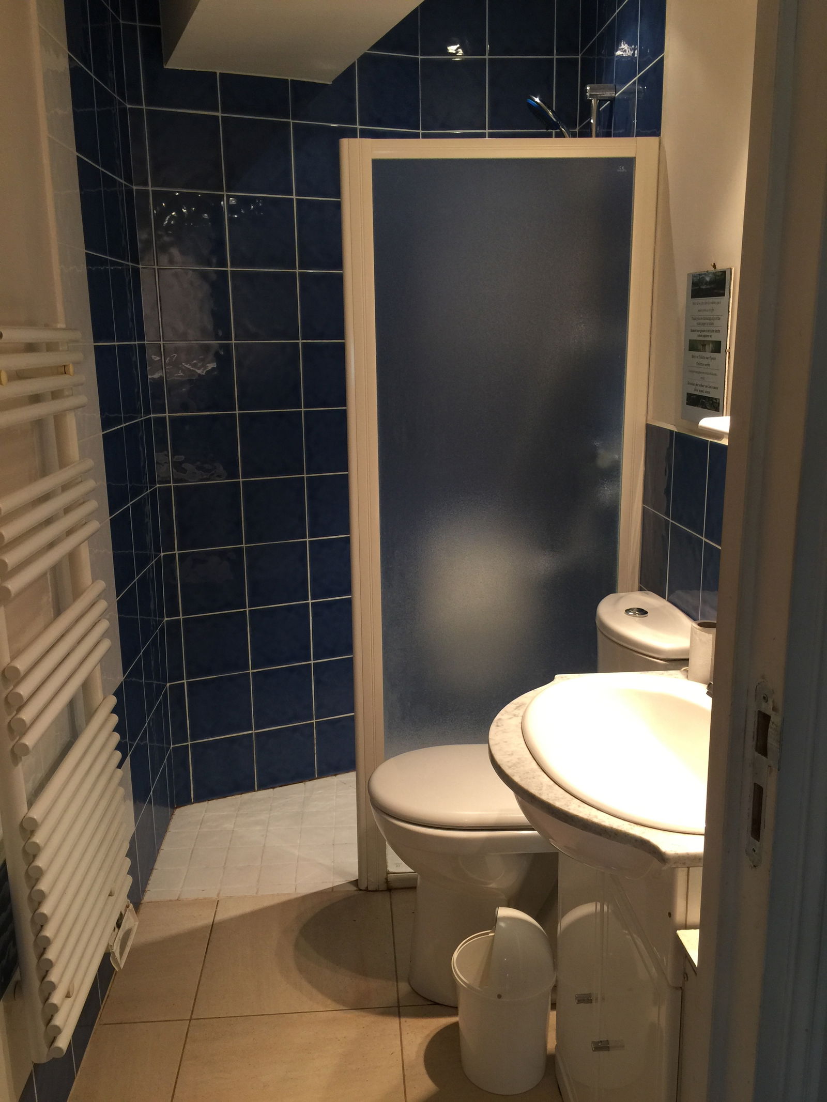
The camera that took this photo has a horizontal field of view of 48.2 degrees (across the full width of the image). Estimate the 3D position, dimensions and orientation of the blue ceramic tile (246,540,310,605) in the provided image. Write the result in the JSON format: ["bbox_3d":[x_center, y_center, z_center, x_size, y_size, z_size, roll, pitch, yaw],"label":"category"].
[{"bbox_3d":[-0.424,0.073,2.880,0.200,0.200,0.010,-6,14,-23],"label":"blue ceramic tile"}]

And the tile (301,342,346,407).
[{"bbox_3d":[-0.246,-0.535,2.799,0.197,0.198,0.010,-6,14,-23],"label":"tile"}]

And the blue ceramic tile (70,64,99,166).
[{"bbox_3d":[-0.739,-0.983,2.067,0.012,0.200,0.200,-1,13,-3],"label":"blue ceramic tile"}]

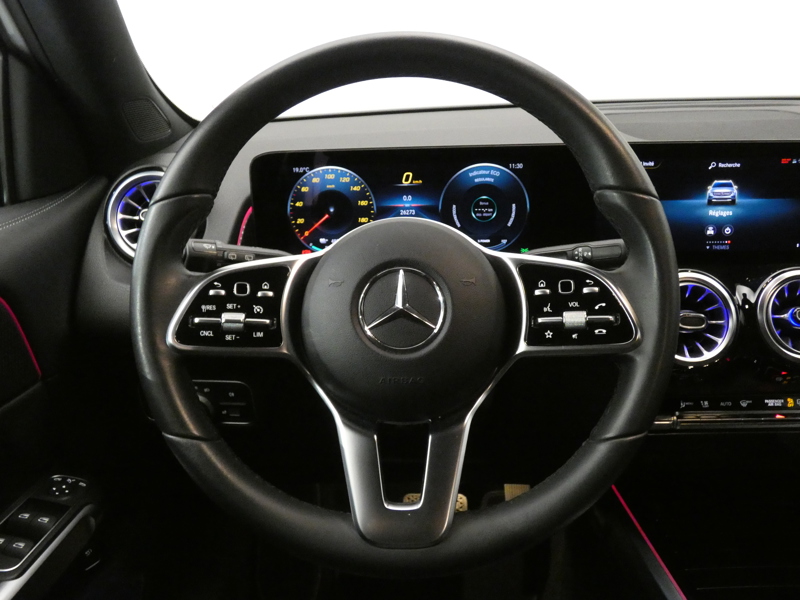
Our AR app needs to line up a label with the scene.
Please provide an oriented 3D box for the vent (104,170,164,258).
[{"bbox_3d":[-0.225,-0.076,0.633,0.089,0.089,0.032,-2,-1,-7],"label":"vent"}]

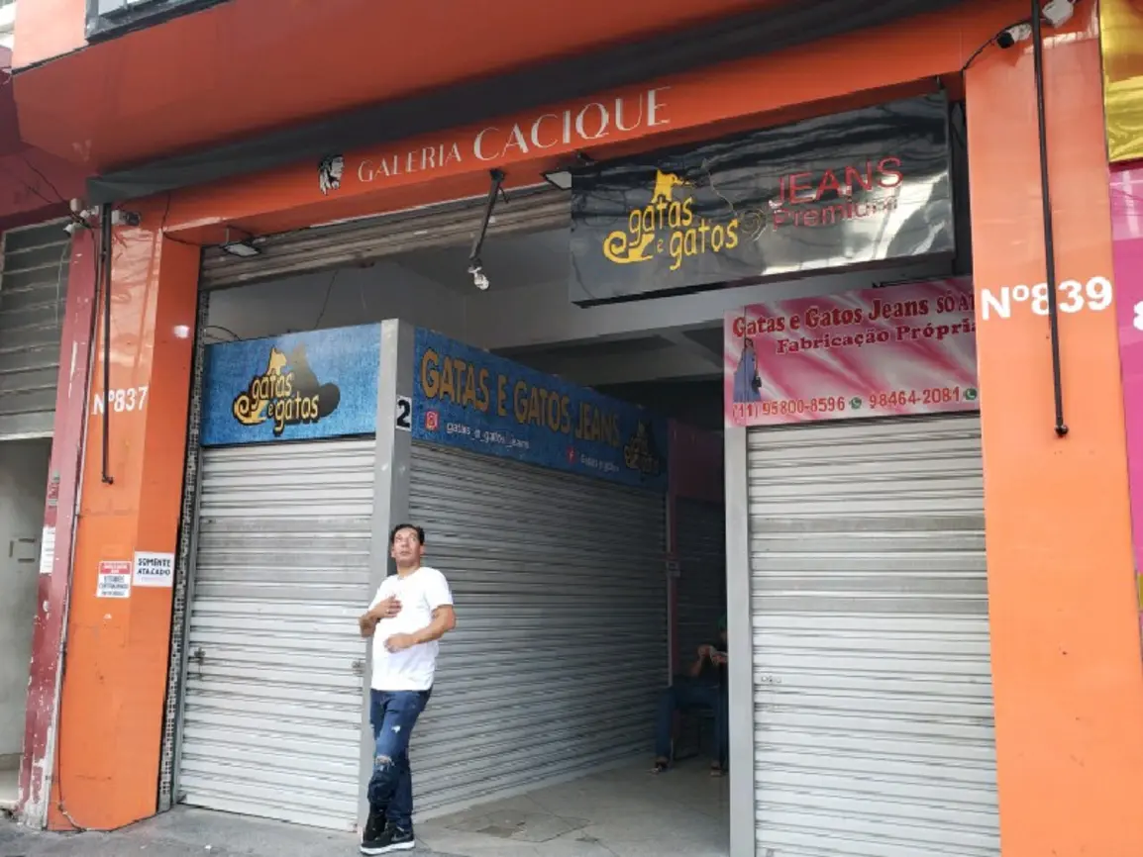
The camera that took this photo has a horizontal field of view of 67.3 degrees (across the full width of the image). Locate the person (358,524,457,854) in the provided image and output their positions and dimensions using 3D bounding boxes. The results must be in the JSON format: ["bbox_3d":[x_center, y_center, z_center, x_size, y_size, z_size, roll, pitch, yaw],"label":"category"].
[{"bbox_3d":[-0.929,1.445,4.959,0.510,1.735,0.420,-2,-9,20],"label":"person"}]

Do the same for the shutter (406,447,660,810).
[{"bbox_3d":[-0.093,1.424,6.495,0.070,2.215,3.250,-5,-11,34],"label":"shutter"}]

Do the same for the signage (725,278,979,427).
[{"bbox_3d":[1.569,-0.385,4.586,1.514,0.680,0.050,-3,-10,24],"label":"signage"}]

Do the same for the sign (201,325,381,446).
[{"bbox_3d":[-1.834,-0.269,5.566,1.452,0.711,0.080,-3,-10,24],"label":"sign"}]

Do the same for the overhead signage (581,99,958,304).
[{"bbox_3d":[0.855,-1.054,4.125,1.782,0.742,0.150,-3,-10,24],"label":"overhead signage"}]

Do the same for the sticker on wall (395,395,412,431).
[{"bbox_3d":[-1.026,-0.090,5.286,0.006,0.206,0.126,-5,-11,34],"label":"sticker on wall"}]

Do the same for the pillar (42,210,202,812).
[{"bbox_3d":[-2.757,0.546,5.443,0.422,3.605,0.443,-3,-10,24],"label":"pillar"}]

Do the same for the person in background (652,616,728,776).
[{"bbox_3d":[0.988,1.975,6.618,0.580,1.170,0.780,-4,-10,30],"label":"person in background"}]

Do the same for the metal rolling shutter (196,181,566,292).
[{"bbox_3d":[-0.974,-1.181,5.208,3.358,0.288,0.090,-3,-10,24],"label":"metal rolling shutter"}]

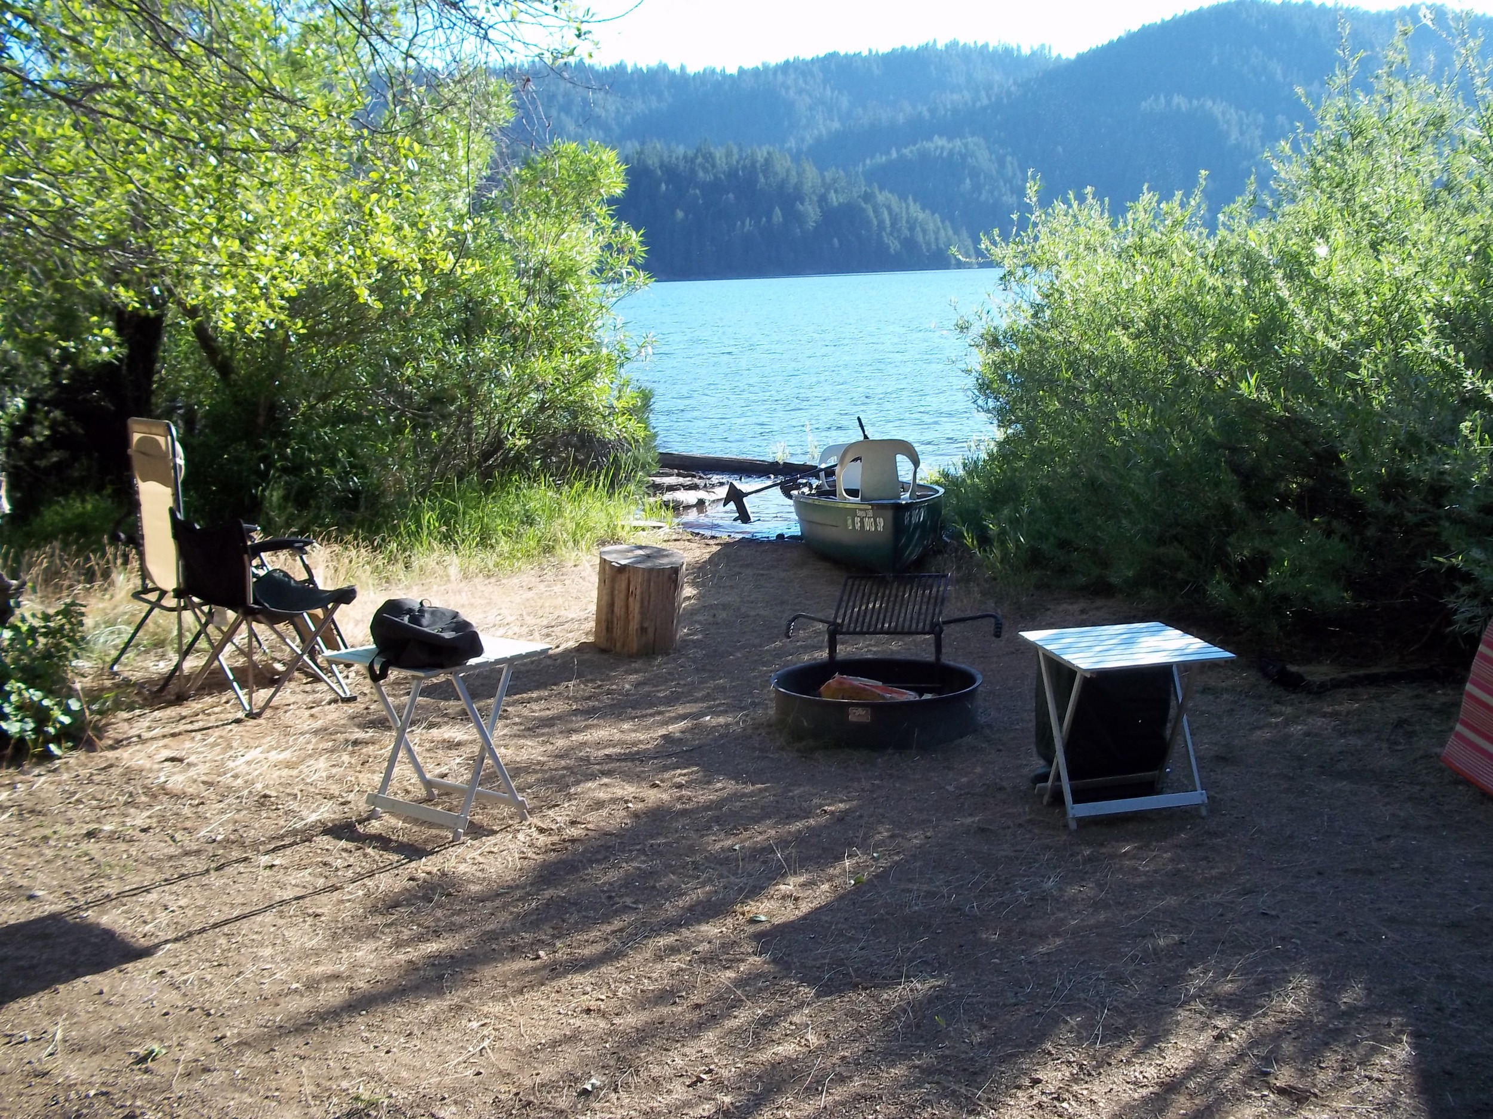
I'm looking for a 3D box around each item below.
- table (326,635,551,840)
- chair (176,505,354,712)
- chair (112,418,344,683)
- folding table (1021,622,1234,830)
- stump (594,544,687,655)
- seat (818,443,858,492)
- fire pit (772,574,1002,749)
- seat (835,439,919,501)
[{"bbox_3d":[-0.956,0.555,4.882,0.491,0.540,0.513,6,12,39],"label":"table"},{"bbox_3d":[-2.033,0.180,6.590,0.560,0.840,0.610,-10,13,-40],"label":"chair"},{"bbox_3d":[-2.378,-0.055,7.103,0.940,1.160,0.650,-9,12,-35],"label":"chair"},{"bbox_3d":[1.185,0.532,4.896,0.491,0.540,0.513,-4,10,-11],"label":"folding table"},{"bbox_3d":[-0.512,0.180,7.430,0.420,0.475,0.420,-2,10,0],"label":"stump"},{"bbox_3d":[0.900,-0.738,13.142,0.550,0.500,0.500,-2,10,0],"label":"seat"},{"bbox_3d":[0.582,0.359,6.079,0.880,0.490,1.060,-1,10,7],"label":"fire pit"},{"bbox_3d":[0.894,-0.543,10.492,0.550,0.500,0.500,-2,10,0],"label":"seat"}]

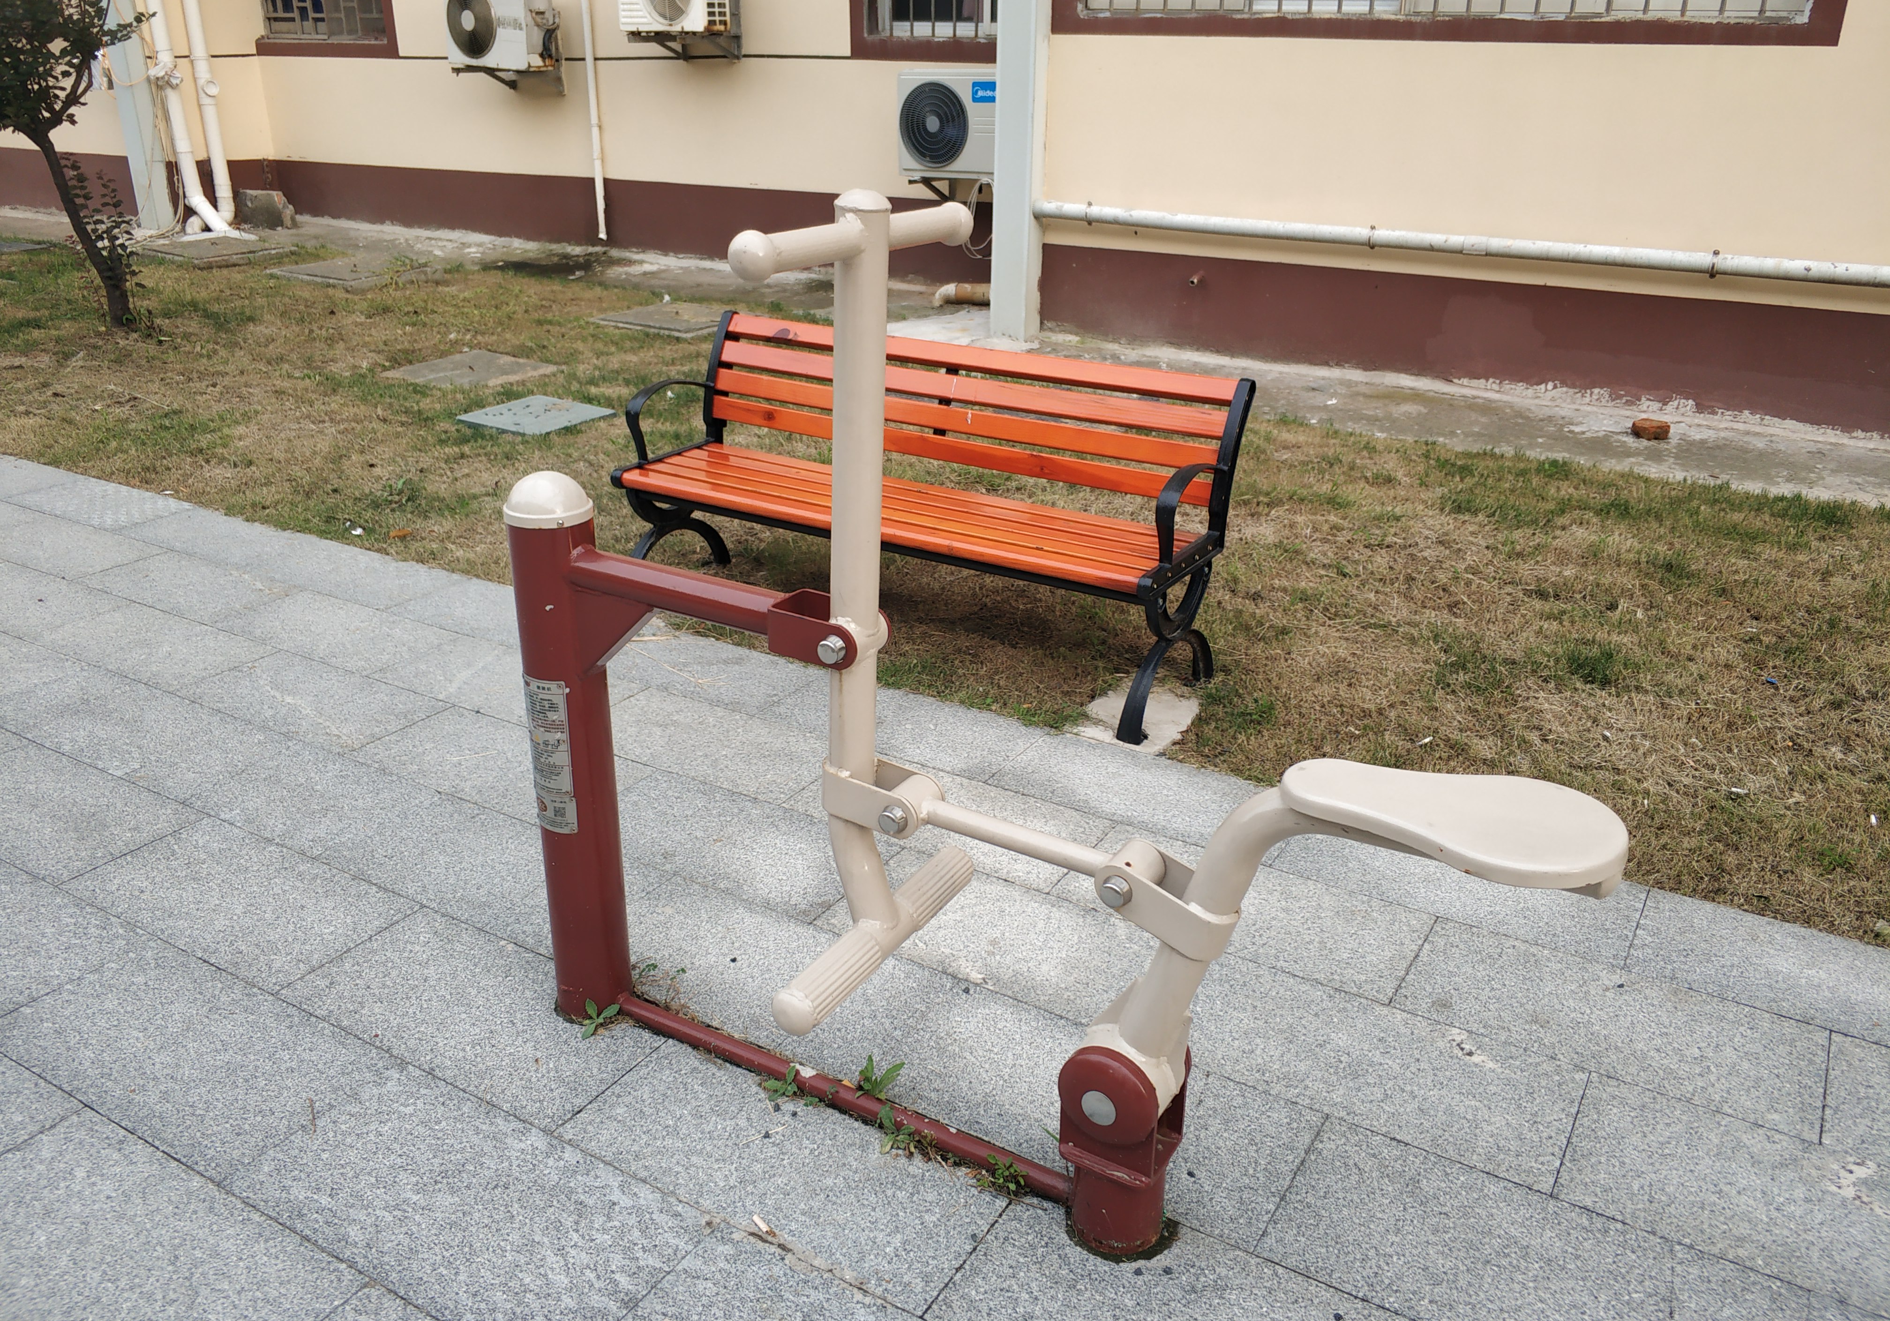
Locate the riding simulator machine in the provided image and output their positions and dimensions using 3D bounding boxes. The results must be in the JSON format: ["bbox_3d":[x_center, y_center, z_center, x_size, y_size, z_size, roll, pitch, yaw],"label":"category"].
[{"bbox_3d":[0.019,0.095,1.731,1.435,1.235,0.425,14,26,28],"label":"riding simulator machine"}]

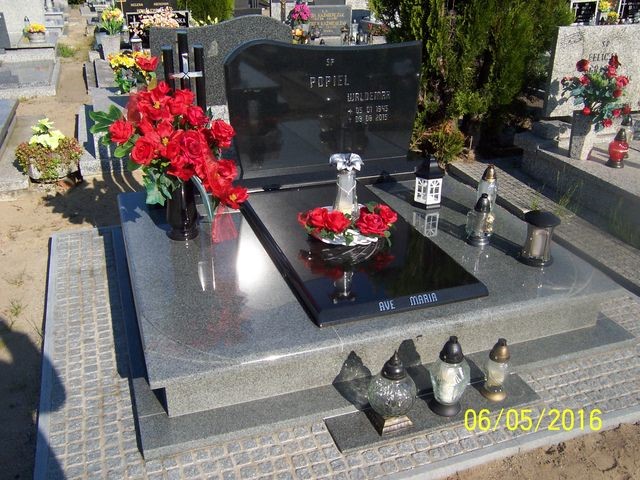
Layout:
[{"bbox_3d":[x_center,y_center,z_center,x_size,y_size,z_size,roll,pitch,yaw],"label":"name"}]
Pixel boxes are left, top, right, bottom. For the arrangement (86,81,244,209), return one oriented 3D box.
[{"bbox_3d":[-0.672,-0.416,2.726,0.638,0.559,0.486,-9,28,-17],"label":"arrangement"}]

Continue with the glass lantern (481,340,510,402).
[{"bbox_3d":[0.640,0.457,2.148,0.105,0.243,0.105,-9,28,-17],"label":"glass lantern"}]

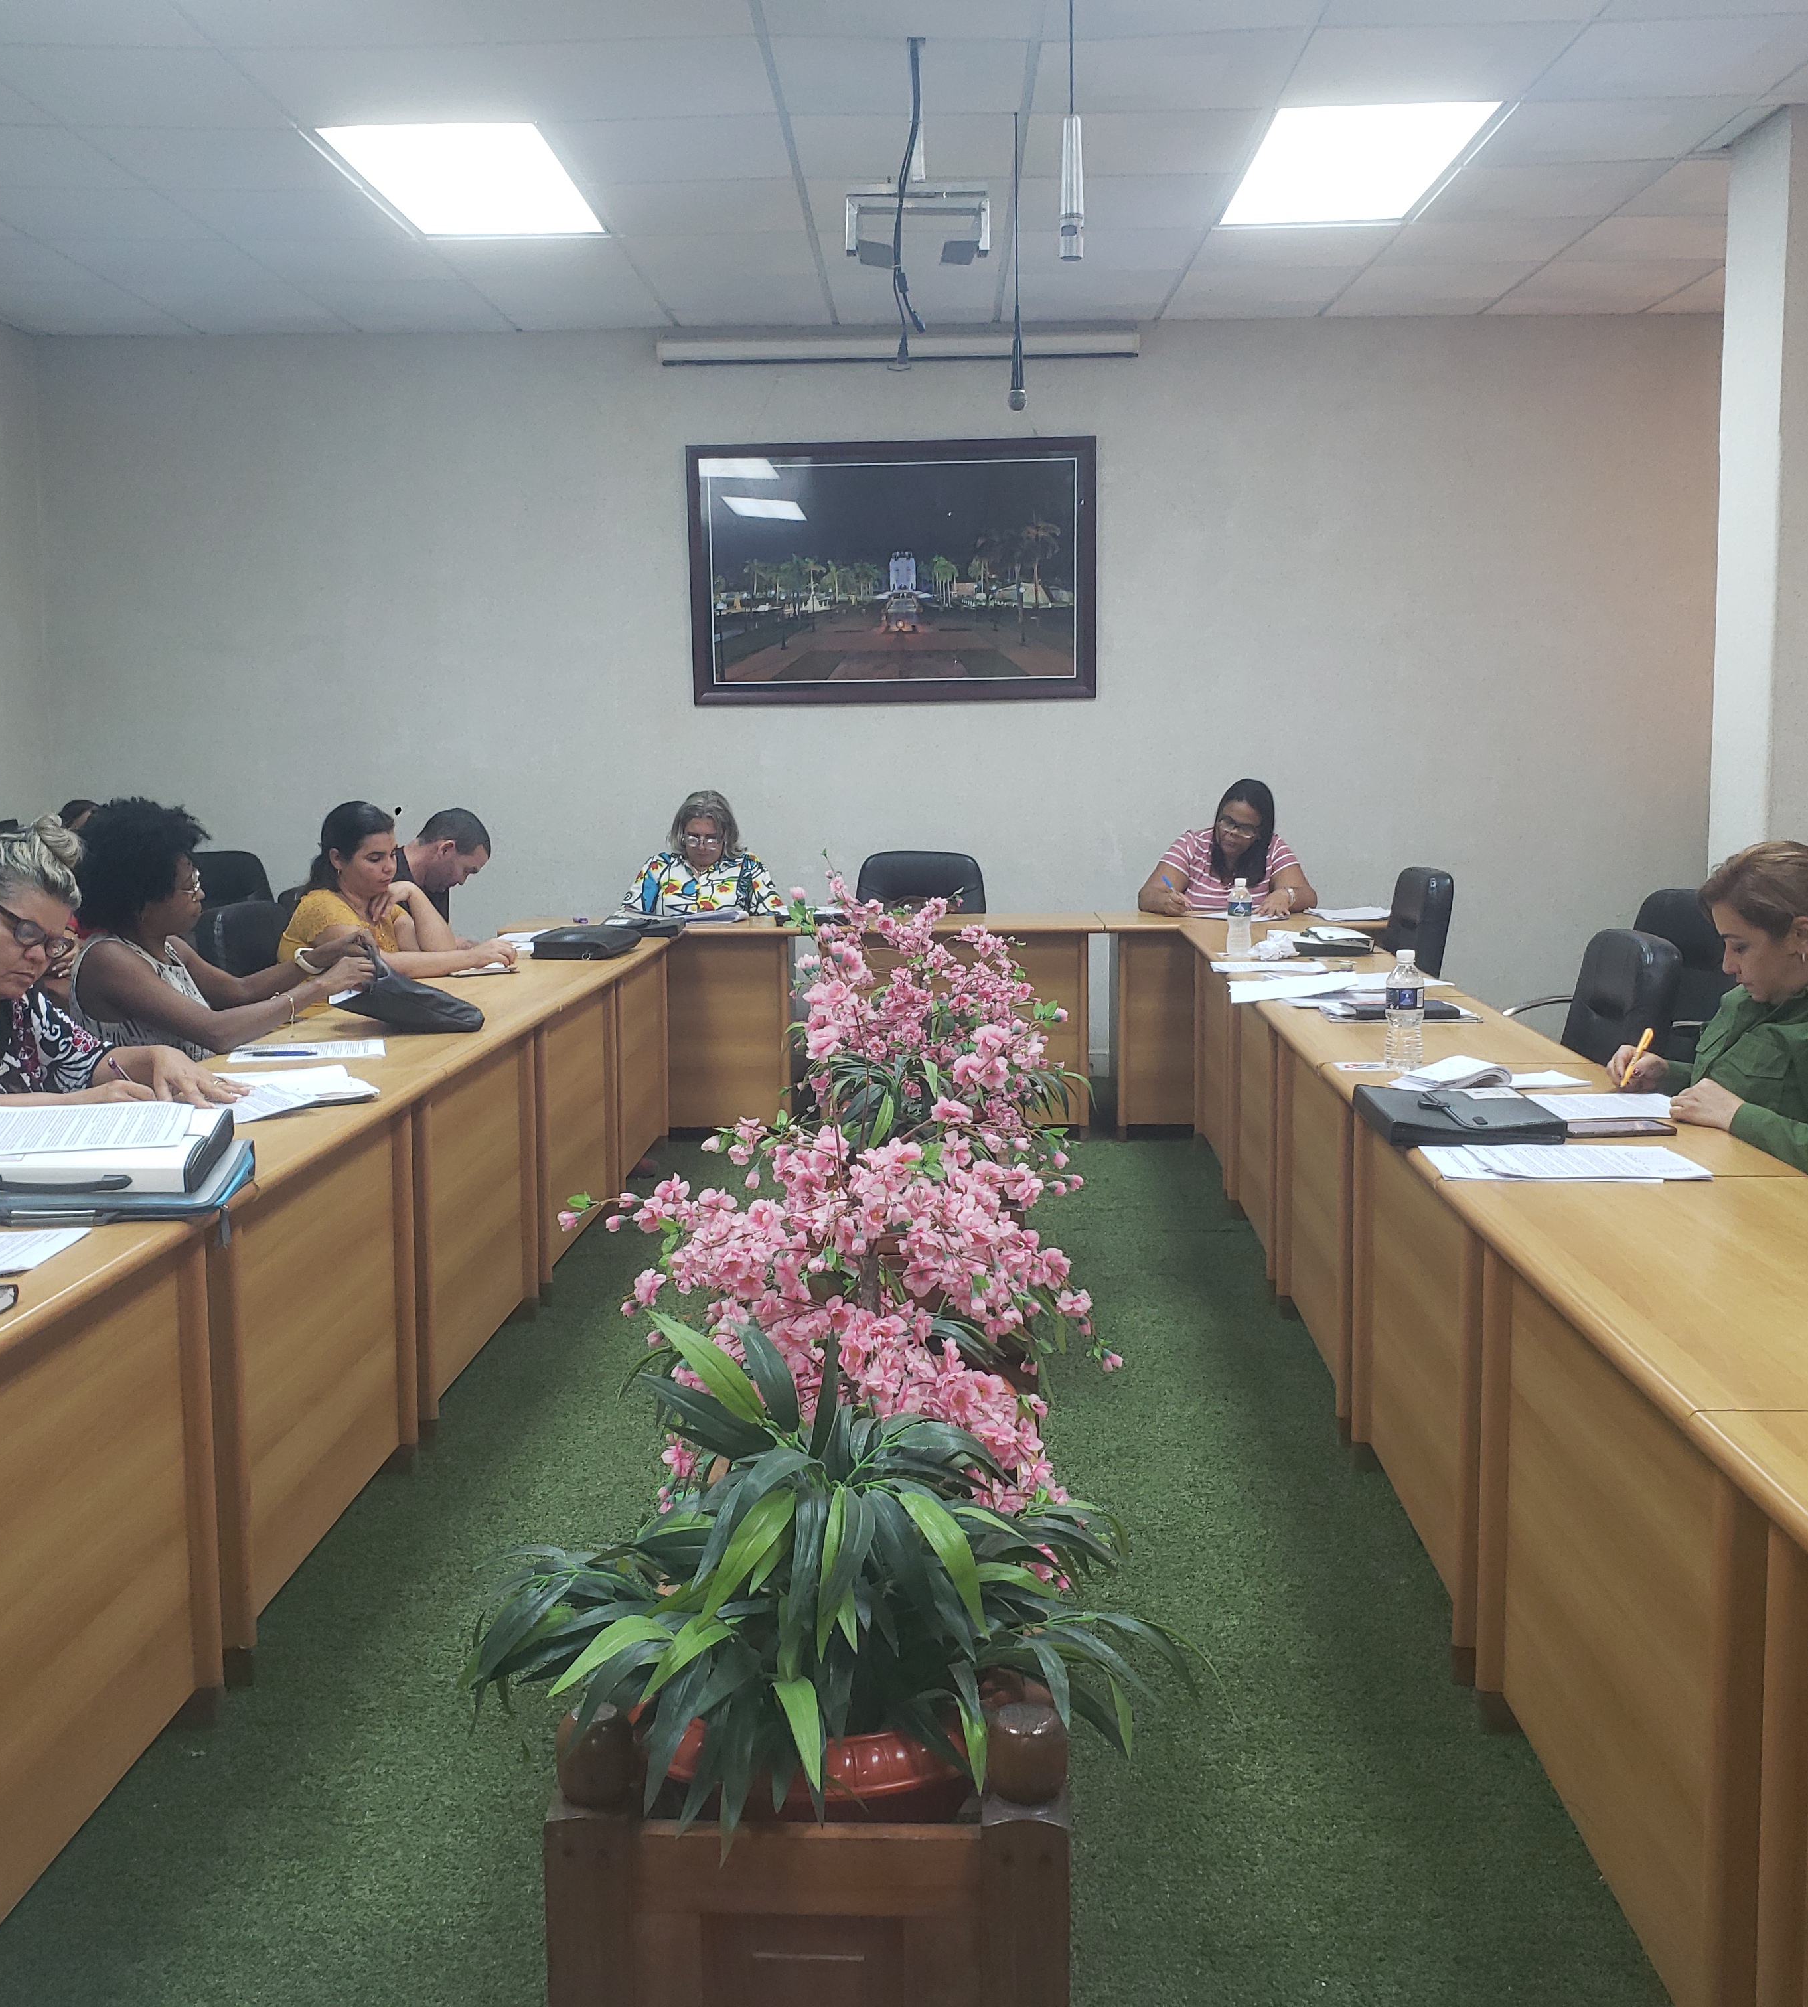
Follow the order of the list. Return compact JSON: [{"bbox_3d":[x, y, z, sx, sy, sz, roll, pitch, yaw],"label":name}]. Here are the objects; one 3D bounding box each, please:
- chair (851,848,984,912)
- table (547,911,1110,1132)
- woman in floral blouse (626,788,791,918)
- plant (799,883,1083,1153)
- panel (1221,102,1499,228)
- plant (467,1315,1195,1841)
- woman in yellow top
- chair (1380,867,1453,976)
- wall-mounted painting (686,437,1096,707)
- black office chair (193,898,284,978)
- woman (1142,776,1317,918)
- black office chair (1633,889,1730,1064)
[{"bbox_3d":[0.061,-0.099,7.515,0.612,0.933,0.632,0,7,2],"label":"chair"},{"bbox_3d":[-0.239,0.067,7.115,1.938,0.709,0.571,0,7,2],"label":"table"},{"bbox_3d":[-0.755,-0.209,7.767,0.600,1.230,0.720,0,7,2],"label":"woman in floral blouse"},{"bbox_3d":[0.092,0.048,5.064,0.714,0.720,0.660,0,7,2],"label":"plant"},{"bbox_3d":[1.323,-2.507,6.012,0.600,0.060,1.220,0,7,2],"label":"panel"},{"bbox_3d":[-0.071,0.548,1.886,0.688,0.500,0.600,0,7,2],"label":"plant"},{"bbox_3d":[-1.436,0.016,5.714,0.632,1.178,0.551,2,8,20],"label":"woman in yellow top"},{"bbox_3d":[1.452,0.046,6.586,0.640,0.980,0.600,0,7,2],"label":"chair"},{"bbox_3d":[-0.042,-1.754,8.204,1.655,1.060,0.040,0,7,2],"label":"wall-mounted painting"},{"bbox_3d":[-1.456,0.207,5.152,0.632,0.938,0.612,1,7,12],"label":"black office chair"},{"bbox_3d":[1.189,-0.226,7.385,0.632,1.198,0.714,0,7,5],"label":"woman"},{"bbox_3d":[1.867,0.210,5.237,0.640,0.980,0.600,-3,8,-23],"label":"black office chair"}]

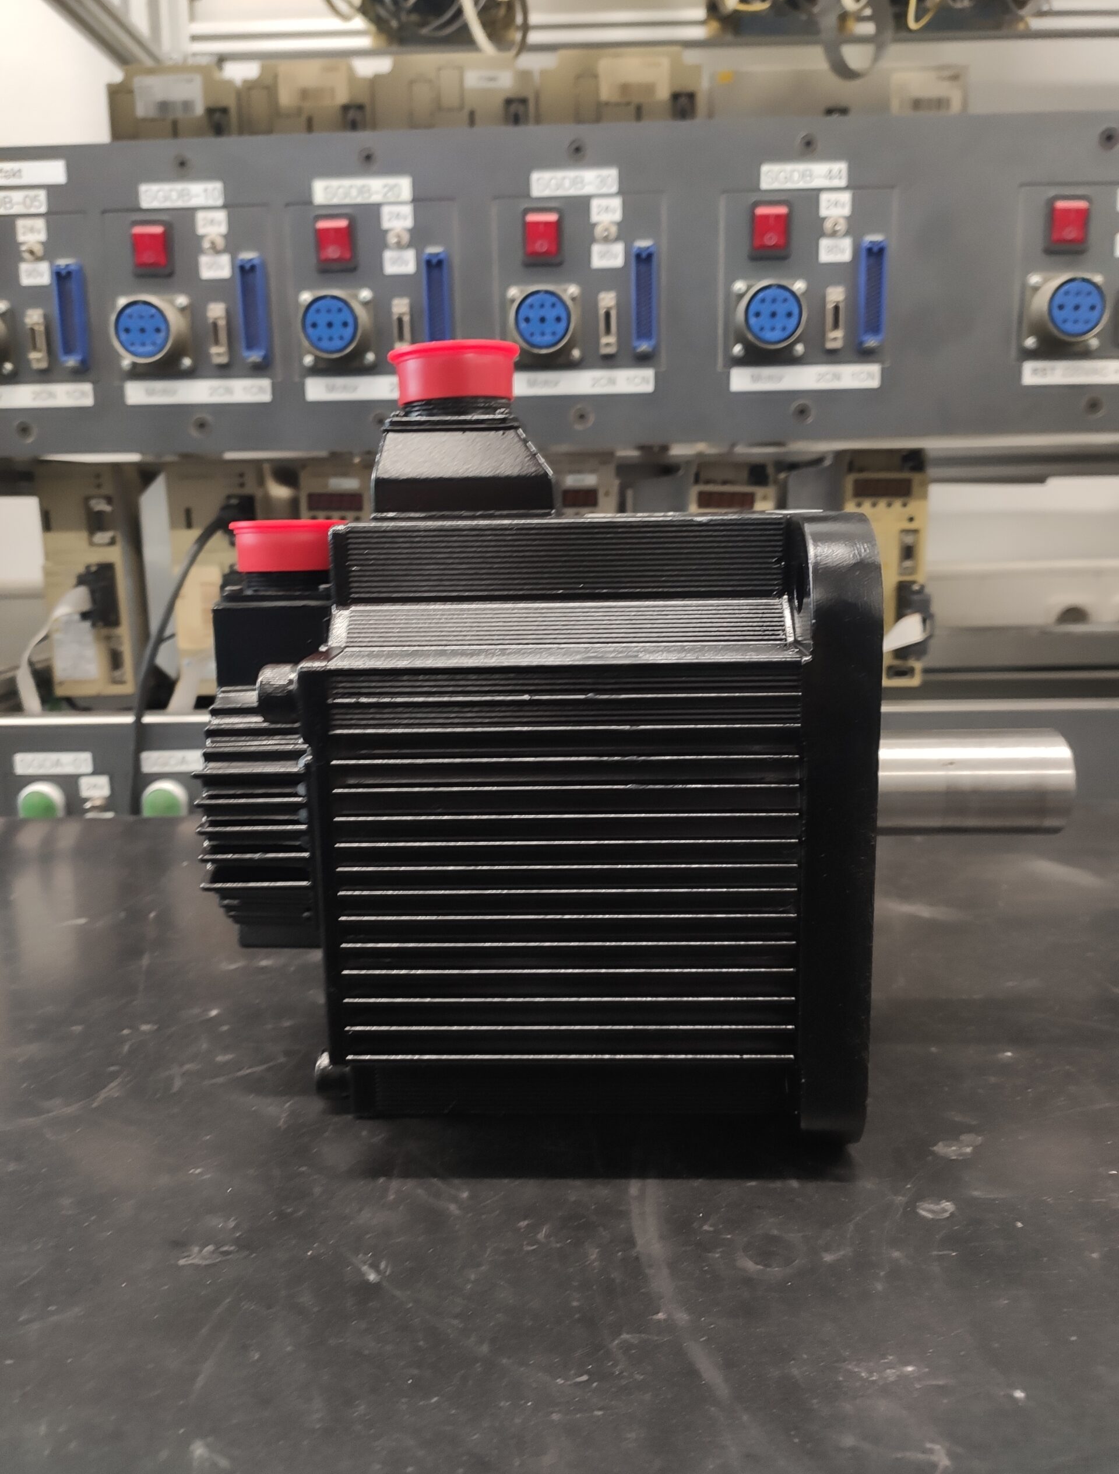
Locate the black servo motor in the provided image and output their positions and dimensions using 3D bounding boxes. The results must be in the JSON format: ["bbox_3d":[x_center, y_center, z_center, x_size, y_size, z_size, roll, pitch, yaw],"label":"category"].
[{"bbox_3d":[-0.014,-0.009,0.372,0.195,0.233,0.180,-1,12,2],"label":"black servo motor"}]

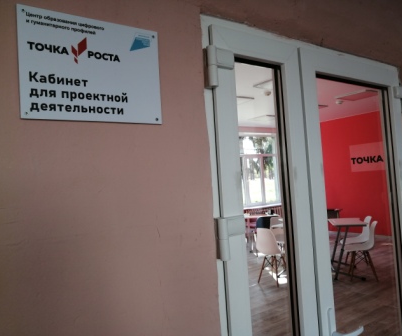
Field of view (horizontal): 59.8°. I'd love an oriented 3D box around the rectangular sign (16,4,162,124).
[{"bbox_3d":[-0.299,-0.281,1.004,0.400,0.297,0.010,-2,-3,-33],"label":"rectangular sign"}]

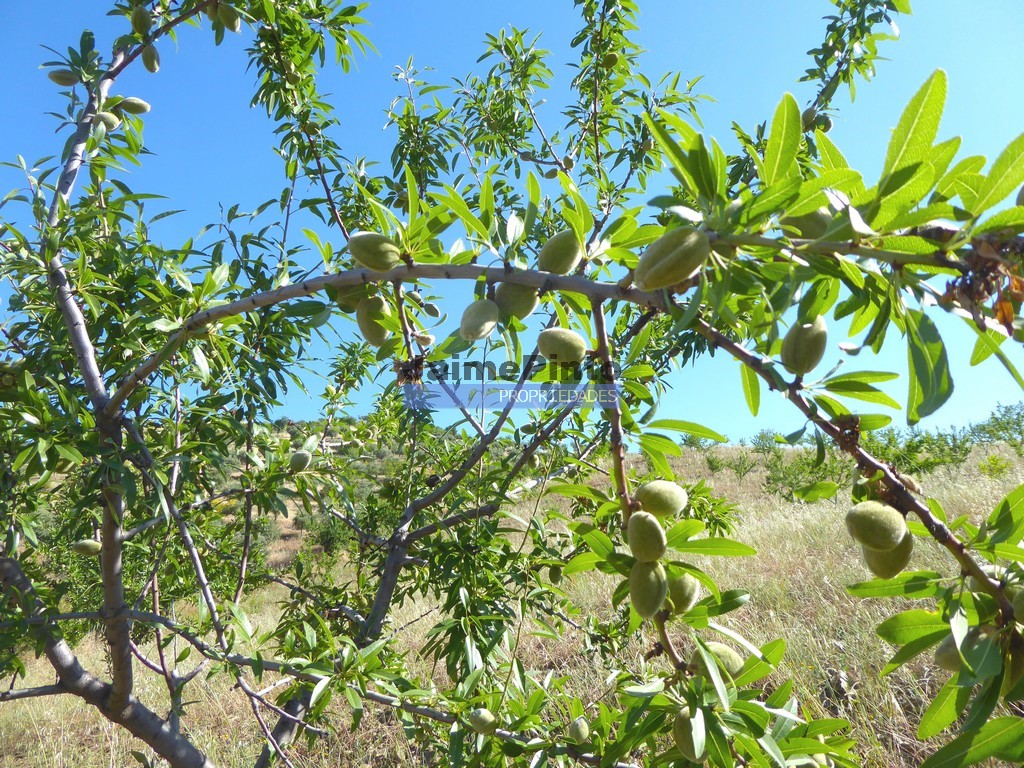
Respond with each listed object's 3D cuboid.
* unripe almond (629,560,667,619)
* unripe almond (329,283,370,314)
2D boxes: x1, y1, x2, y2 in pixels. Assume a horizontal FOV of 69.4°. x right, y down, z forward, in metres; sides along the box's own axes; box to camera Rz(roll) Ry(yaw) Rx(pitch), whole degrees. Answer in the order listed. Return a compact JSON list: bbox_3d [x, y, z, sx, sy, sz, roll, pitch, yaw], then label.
[{"bbox_3d":[0.101,0.153,0.550,0.028,0.042,0.027,-2,-16,10],"label":"unripe almond"},{"bbox_3d":[-0.123,-0.068,0.570,0.038,0.027,0.026,31,0,-14],"label":"unripe almond"}]

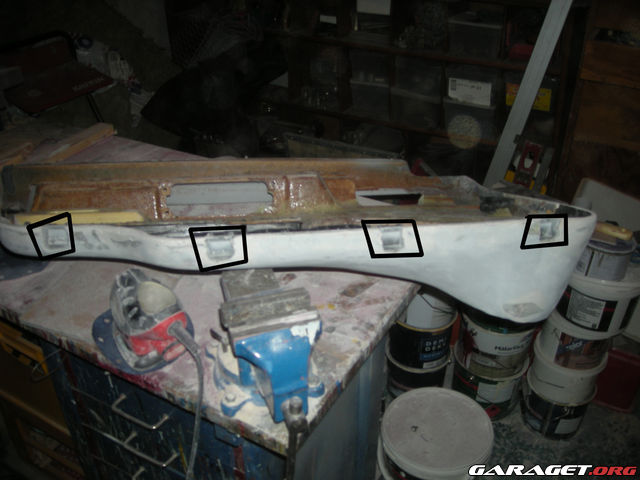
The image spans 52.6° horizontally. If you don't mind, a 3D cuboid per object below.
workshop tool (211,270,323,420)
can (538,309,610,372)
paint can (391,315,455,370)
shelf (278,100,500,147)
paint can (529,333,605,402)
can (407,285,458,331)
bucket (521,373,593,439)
[{"bbox_3d":[-0.075,0.150,0.931,0.150,0.165,0.215,-9,33,-12],"label":"workshop tool"},{"bbox_3d":[0.718,0.259,1.818,0.200,0.139,0.200,-1,33,1],"label":"can"},{"bbox_3d":[0.315,0.276,1.995,0.200,0.160,0.200,-1,33,1],"label":"paint can"},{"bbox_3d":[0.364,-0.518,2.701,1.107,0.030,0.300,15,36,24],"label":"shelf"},{"bbox_3d":[0.717,0.372,1.891,0.202,0.139,0.202,-1,33,1],"label":"paint can"},{"bbox_3d":[0.316,0.149,1.914,0.185,0.150,0.185,-1,33,1],"label":"can"},{"bbox_3d":[0.724,0.480,1.970,0.200,0.138,0.200,-1,33,1],"label":"bucket"}]

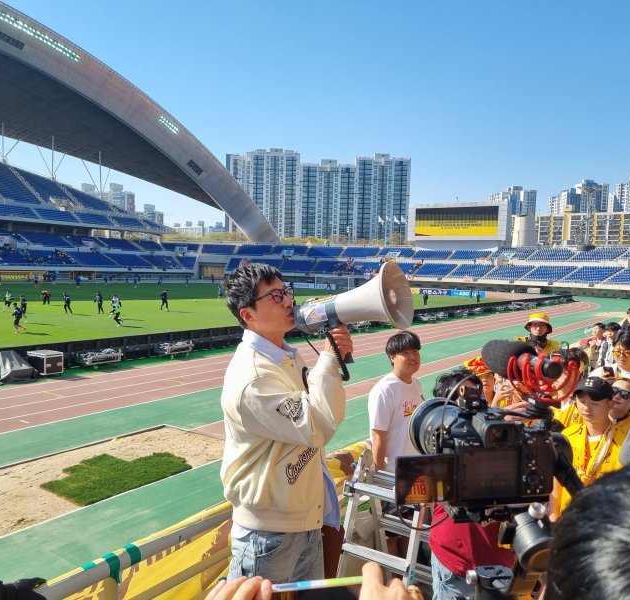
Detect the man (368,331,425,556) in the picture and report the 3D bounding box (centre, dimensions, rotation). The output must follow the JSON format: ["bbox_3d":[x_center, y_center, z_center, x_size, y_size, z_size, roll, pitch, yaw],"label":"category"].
[{"bbox_3d":[0.449,1.045,3.382,0.500,1.750,0.330,-1,5,-42],"label":"man"}]

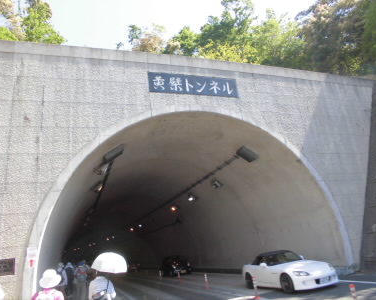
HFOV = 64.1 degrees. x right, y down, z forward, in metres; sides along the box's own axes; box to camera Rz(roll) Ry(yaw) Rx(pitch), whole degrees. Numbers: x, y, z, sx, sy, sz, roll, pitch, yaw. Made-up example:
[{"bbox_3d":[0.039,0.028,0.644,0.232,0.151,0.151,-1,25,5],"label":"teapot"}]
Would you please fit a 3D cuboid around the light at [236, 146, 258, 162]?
[{"bbox_3d":[3.004,0.234,15.189,0.870,0.270,0.520,33,-27,-6],"label":"light"}]

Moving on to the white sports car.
[{"bbox_3d":[3.670,4.535,11.430,1.750,1.285,4.130,-1,-19,-20],"label":"white sports car"}]

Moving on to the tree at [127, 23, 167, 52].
[{"bbox_3d":[-3.299,-8.410,24.404,3.500,4.800,3.300,-1,-19,-21],"label":"tree"}]

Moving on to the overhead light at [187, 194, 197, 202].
[{"bbox_3d":[0.278,3.864,23.925,0.600,0.320,0.380,39,-27,-3],"label":"overhead light"}]

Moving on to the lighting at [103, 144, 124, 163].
[{"bbox_3d":[-3.071,0.145,12.375,0.900,0.270,0.500,-39,-2,-27],"label":"lighting"}]

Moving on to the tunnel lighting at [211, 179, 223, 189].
[{"bbox_3d":[1.847,2.175,19.483,0.600,0.320,0.380,38,-27,-4],"label":"tunnel lighting"}]

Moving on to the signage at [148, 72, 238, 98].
[{"bbox_3d":[0.351,-2.796,12.941,4.120,0.930,0.100,-1,-19,-21],"label":"signage"}]

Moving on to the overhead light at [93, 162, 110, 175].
[{"bbox_3d":[-3.656,0.782,12.695,0.600,0.320,0.380,-46,1,-28],"label":"overhead light"}]

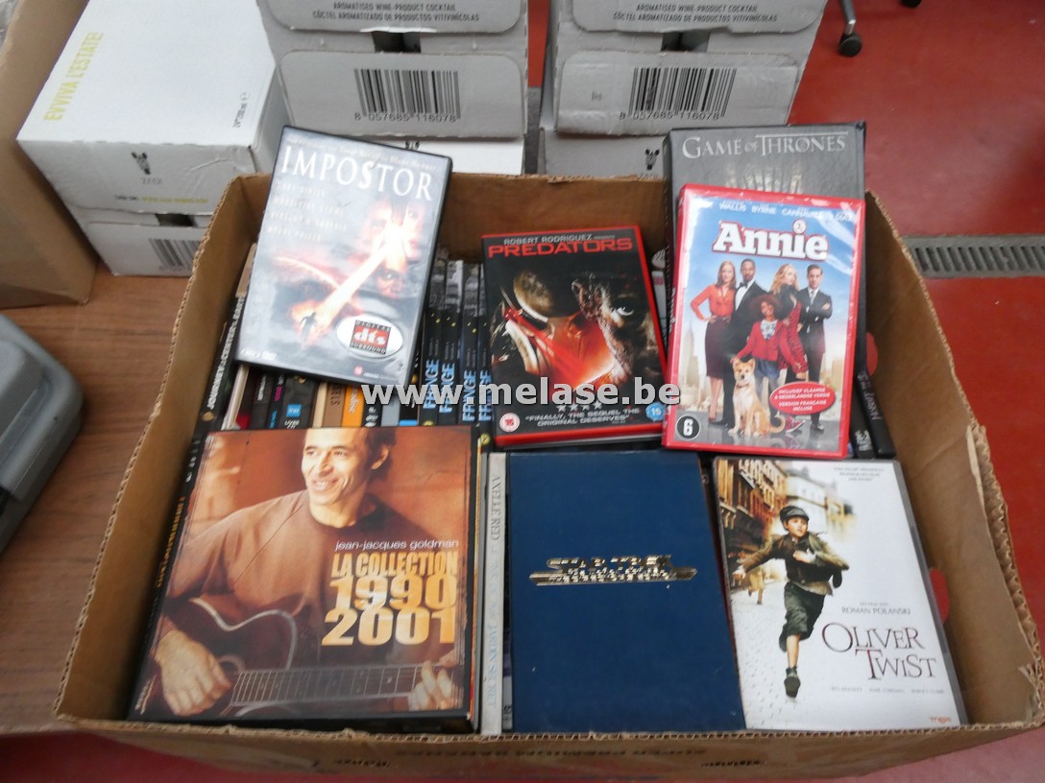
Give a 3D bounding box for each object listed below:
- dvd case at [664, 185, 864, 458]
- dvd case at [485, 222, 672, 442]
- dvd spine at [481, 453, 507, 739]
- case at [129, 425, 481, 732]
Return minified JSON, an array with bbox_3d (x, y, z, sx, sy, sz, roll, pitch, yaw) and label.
[{"bbox_3d":[0.177,-0.049,0.535,0.135,0.015,0.190,4,91,-5],"label":"dvd case"},{"bbox_3d":[0.041,-0.051,0.589,0.135,0.015,0.190,-4,63,-2],"label":"dvd case"},{"bbox_3d":[-0.016,0.162,0.536,0.013,0.135,0.190,-1,56,1],"label":"dvd spine"},{"bbox_3d":[-0.127,0.113,0.471,0.194,0.030,0.190,-2,56,1],"label":"case"}]

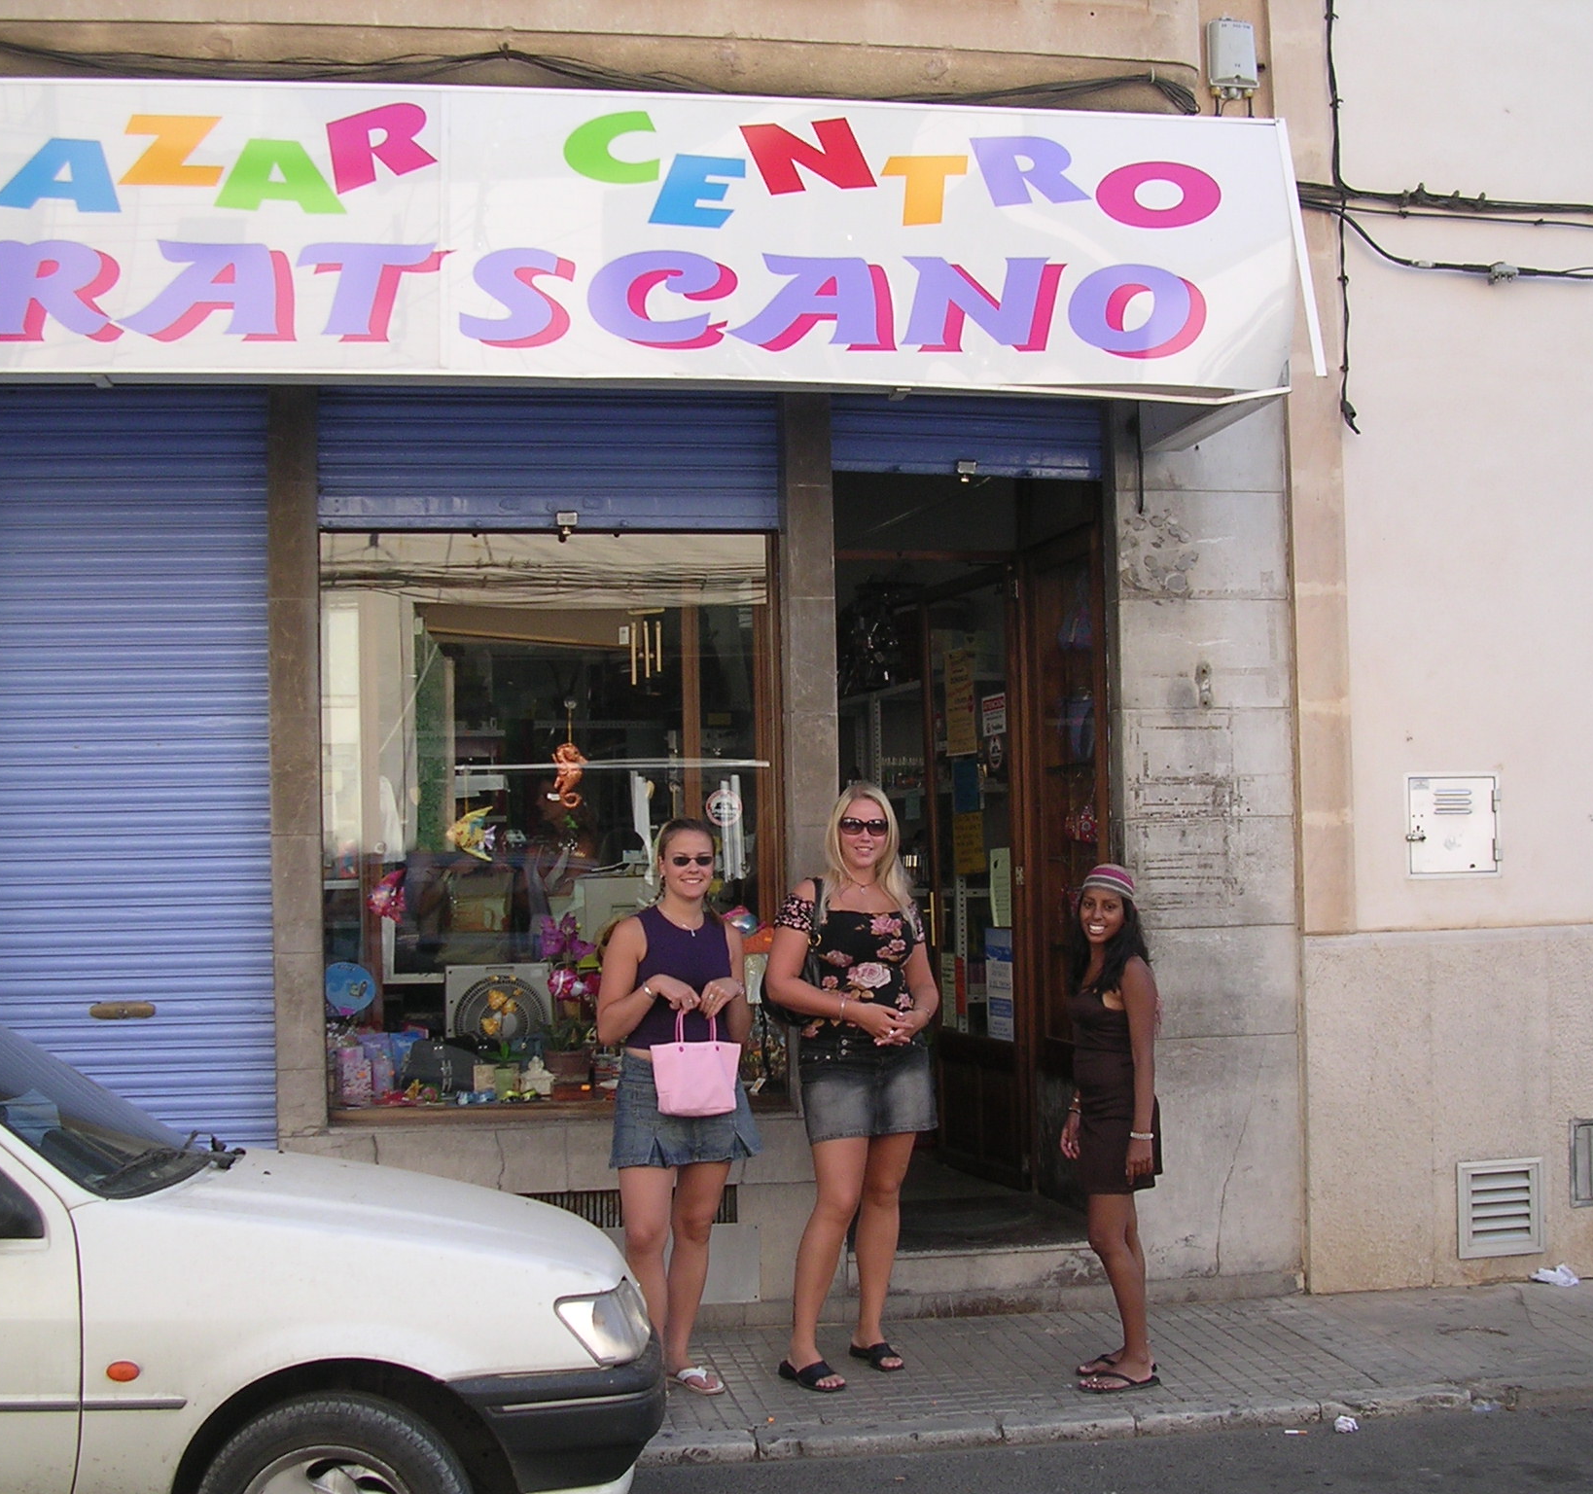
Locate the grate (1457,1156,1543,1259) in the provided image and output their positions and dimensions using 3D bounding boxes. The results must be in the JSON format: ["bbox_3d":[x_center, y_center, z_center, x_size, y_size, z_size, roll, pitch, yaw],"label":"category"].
[{"bbox_3d":[2.378,1.559,7.408,0.311,0.323,0.040,-1,-2,-10],"label":"grate"}]

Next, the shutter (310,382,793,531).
[{"bbox_3d":[-0.795,-0.965,7.136,1.498,0.522,0.060,-1,-2,-10],"label":"shutter"}]

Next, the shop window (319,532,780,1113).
[{"bbox_3d":[-0.791,0.247,7.135,1.488,1.884,0.100,-1,-2,-10],"label":"shop window"}]

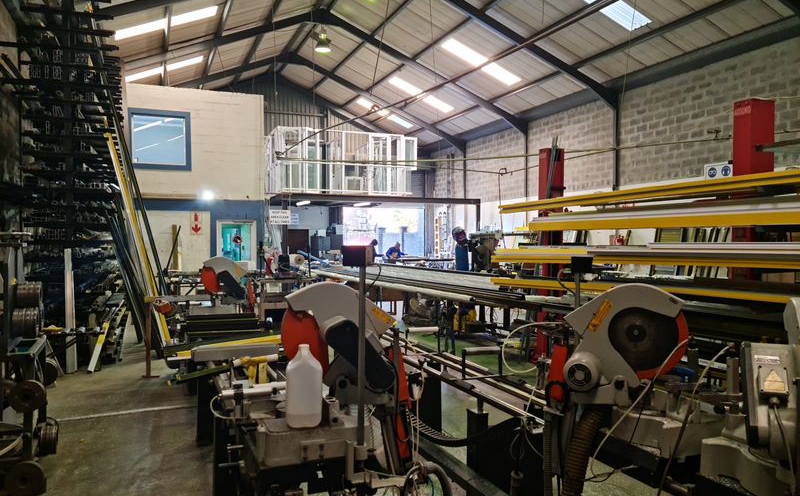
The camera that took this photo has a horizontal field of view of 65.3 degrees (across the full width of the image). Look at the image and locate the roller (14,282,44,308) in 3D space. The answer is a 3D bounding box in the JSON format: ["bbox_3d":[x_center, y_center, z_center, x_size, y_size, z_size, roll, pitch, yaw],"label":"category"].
[{"bbox_3d":[-2.830,0.365,4.750,0.170,0.210,0.210,0,1,-21],"label":"roller"}]

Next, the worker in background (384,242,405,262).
[{"bbox_3d":[-0.160,0.570,22.000,0.580,1.500,0.580,1,1,38],"label":"worker in background"}]

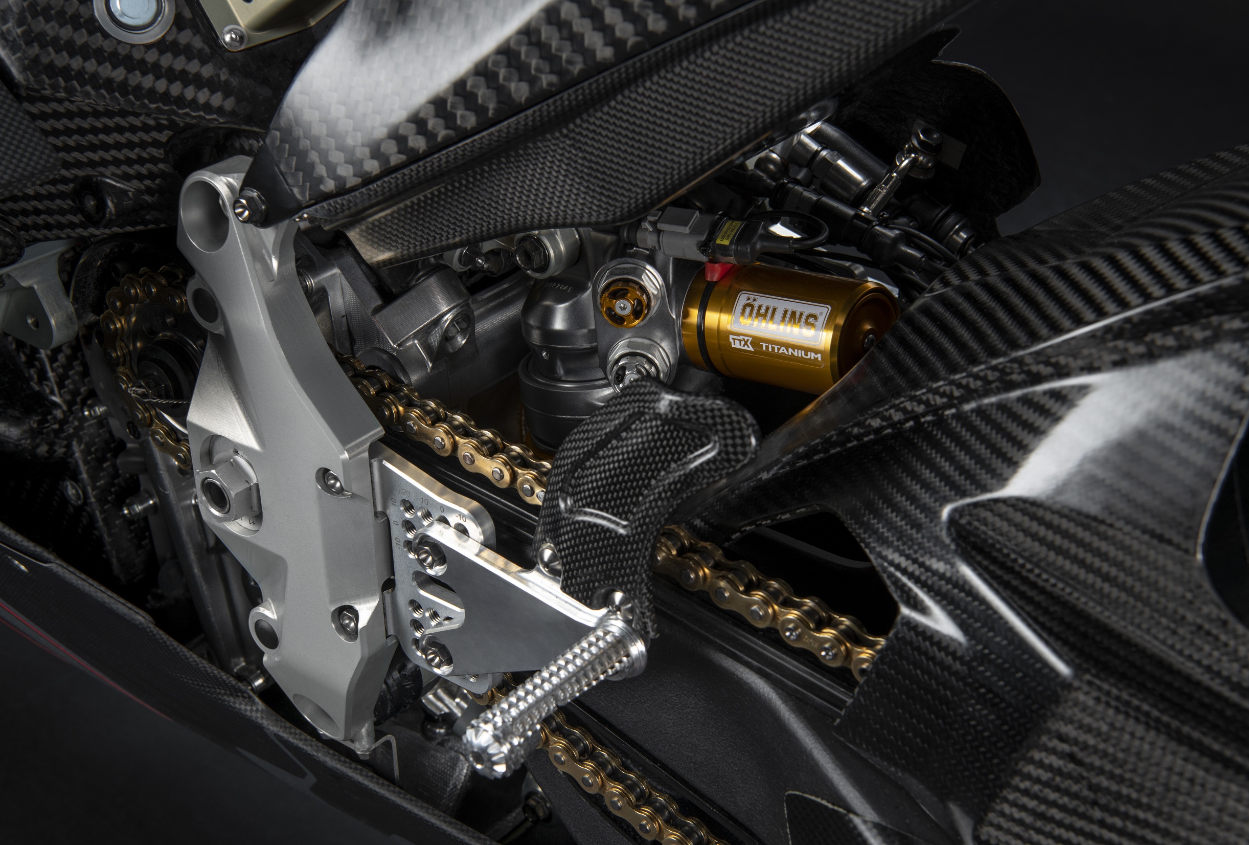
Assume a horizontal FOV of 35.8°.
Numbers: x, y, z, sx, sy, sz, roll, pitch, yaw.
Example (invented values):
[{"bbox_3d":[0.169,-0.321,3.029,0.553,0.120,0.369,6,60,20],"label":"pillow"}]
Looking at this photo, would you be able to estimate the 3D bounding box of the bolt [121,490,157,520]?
[{"bbox_3d":[-0.249,0.042,0.995,0.011,0.011,0.021,21,37,32],"label":"bolt"}]

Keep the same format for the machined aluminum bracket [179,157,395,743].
[{"bbox_3d":[-0.143,0.013,0.823,0.096,0.263,0.032,21,37,32],"label":"machined aluminum bracket"}]

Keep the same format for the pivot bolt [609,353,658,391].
[{"bbox_3d":[0.005,-0.019,0.830,0.021,0.021,0.013,6,26,10],"label":"pivot bolt"}]

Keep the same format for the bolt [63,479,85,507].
[{"bbox_3d":[-0.304,0.039,1.070,0.016,0.016,0.008,21,37,32],"label":"bolt"}]

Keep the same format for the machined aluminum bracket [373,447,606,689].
[{"bbox_3d":[-0.052,0.074,0.780,0.143,0.095,0.026,21,37,32],"label":"machined aluminum bracket"}]

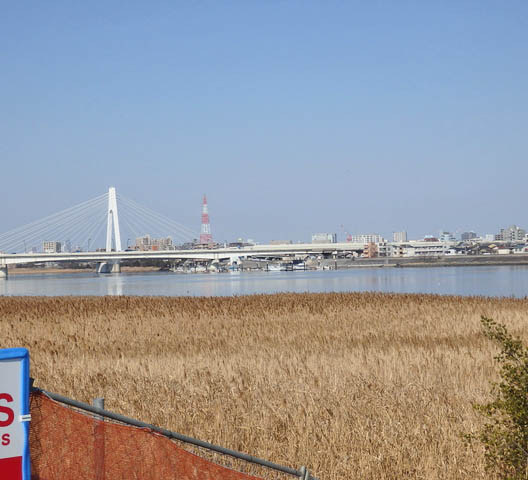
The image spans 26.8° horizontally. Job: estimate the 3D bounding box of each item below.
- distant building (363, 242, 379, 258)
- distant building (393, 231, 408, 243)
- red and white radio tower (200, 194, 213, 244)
[{"bbox_3d":[71.660,7.720,745.000,7.000,12.200,8.000,-2,-1,30],"label":"distant building"},{"bbox_3d":[209.190,6.440,1700.000,20.500,36.000,15.000,-1,-1,7],"label":"distant building"},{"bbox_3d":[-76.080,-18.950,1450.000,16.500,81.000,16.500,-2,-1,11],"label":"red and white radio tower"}]

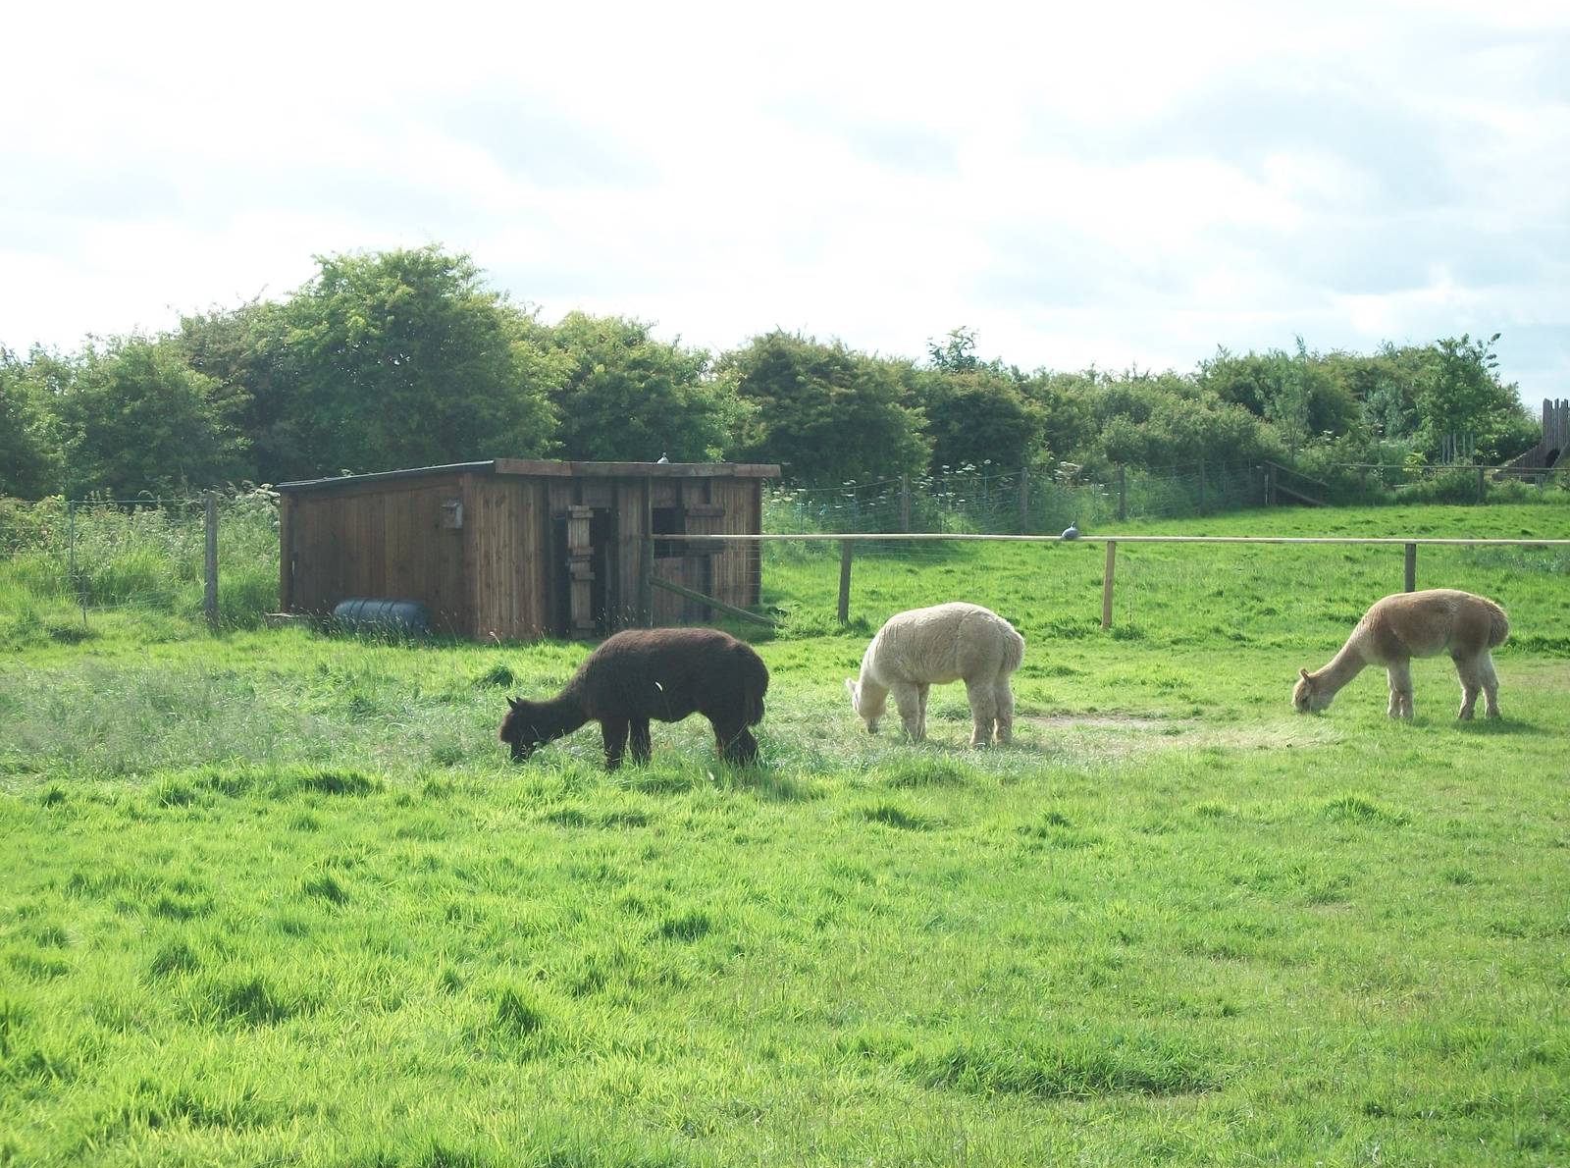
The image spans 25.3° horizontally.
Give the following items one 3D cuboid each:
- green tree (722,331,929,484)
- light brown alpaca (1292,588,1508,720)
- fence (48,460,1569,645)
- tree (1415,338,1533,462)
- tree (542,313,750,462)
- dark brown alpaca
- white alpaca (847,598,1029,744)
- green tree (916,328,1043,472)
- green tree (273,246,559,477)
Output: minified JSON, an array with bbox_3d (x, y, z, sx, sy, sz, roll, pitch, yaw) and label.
[{"bbox_3d":[0.753,-2.677,66.000,3.900,4.220,3.800,0,1,0],"label":"green tree"},{"bbox_3d":[4.333,0.497,24.600,1.470,0.930,0.450,0,1,11],"label":"light brown alpaca"},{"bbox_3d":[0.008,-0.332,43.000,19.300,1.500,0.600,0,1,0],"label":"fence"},{"bbox_3d":[20.313,-5.047,103.000,3.600,4.630,3.500,0,1,0],"label":"tree"},{"bbox_3d":[-2.312,-2.312,58.000,3.500,4.360,3.500,0,1,0],"label":"tree"},{"bbox_3d":[-0.920,0.707,21.200,1.560,0.870,0.450,0,1,11],"label":"dark brown alpaca"},{"bbox_3d":[0.972,0.578,22.400,1.120,0.930,0.450,1,1,28],"label":"white alpaca"},{"bbox_3d":[4.119,-3.223,74.000,2.700,4.390,2.700,0,1,0],"label":"green tree"},{"bbox_3d":[-5.488,-2.438,52.000,4.300,5.190,4.200,0,1,0],"label":"green tree"}]

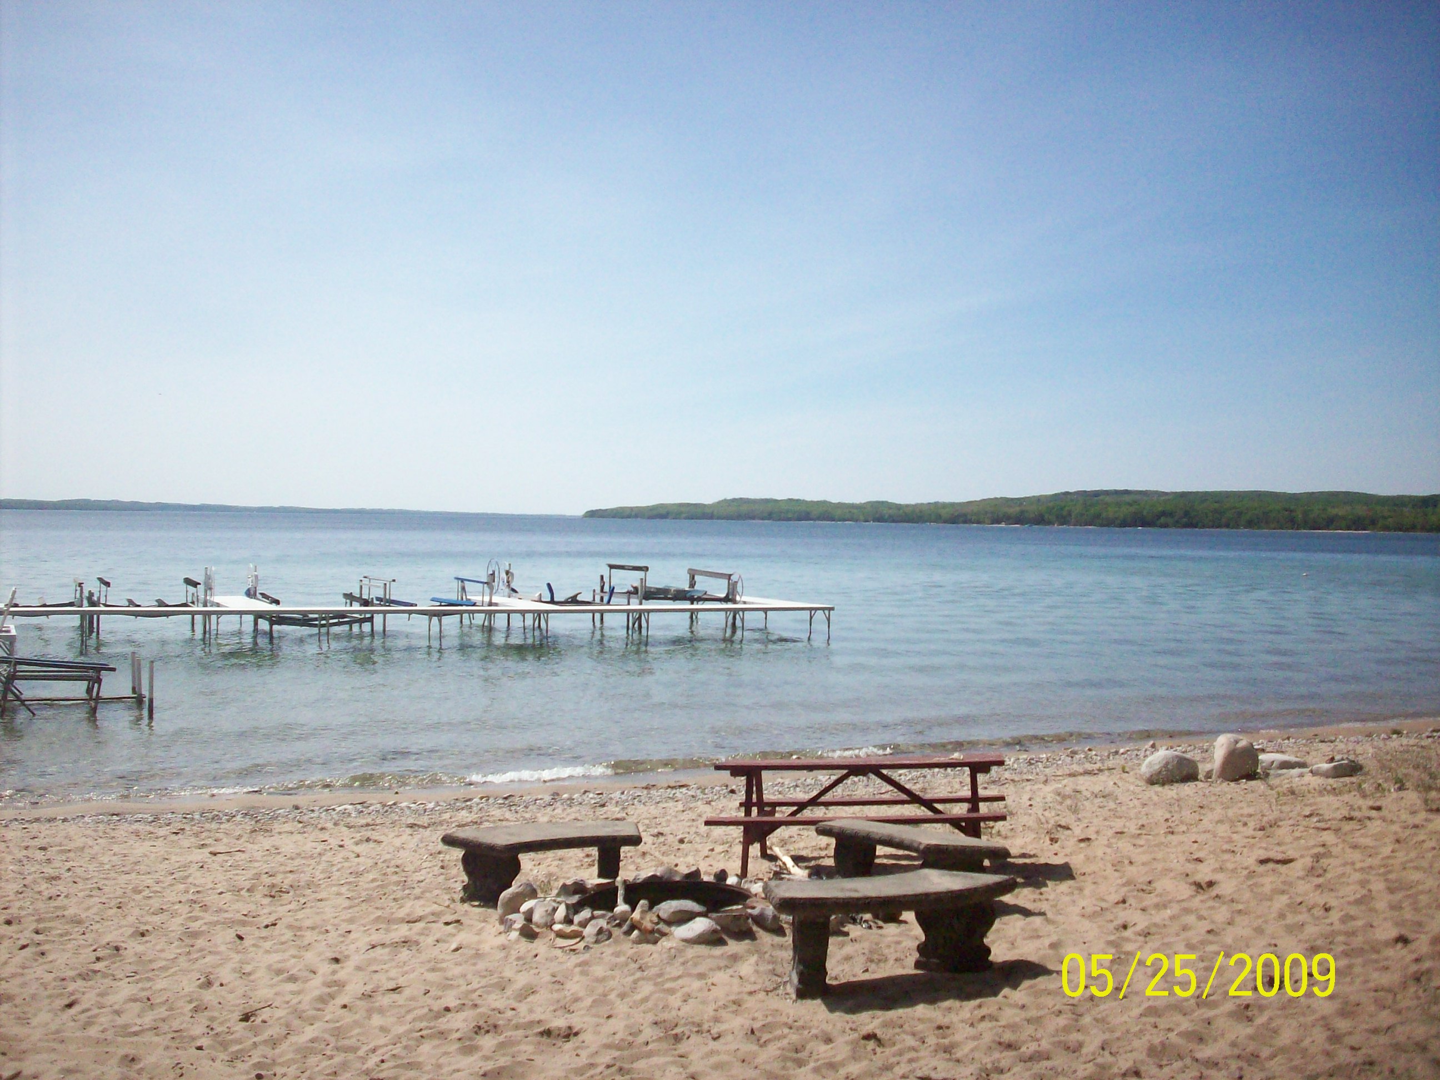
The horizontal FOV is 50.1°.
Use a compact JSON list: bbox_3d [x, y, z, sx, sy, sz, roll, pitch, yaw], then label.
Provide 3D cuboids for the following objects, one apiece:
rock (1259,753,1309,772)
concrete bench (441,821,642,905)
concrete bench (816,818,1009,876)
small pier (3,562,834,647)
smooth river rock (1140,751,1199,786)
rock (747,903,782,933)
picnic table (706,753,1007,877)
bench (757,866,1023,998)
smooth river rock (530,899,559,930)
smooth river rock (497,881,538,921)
[{"bbox_3d":[6.240,2.460,17.000,0.560,0.190,0.380,1,1,20],"label":"rock"},{"bbox_3d":[-0.973,1.886,8.935,1.280,0.385,0.520,3,-1,-34],"label":"concrete bench"},{"bbox_3d":[0.973,1.757,8.130,0.520,0.405,1.260,3,-3,-35],"label":"concrete bench"},{"bbox_3d":[-8.650,1.720,43.900,23.300,2.200,7.200,0,1,-24],"label":"small pier"},{"bbox_3d":[4.479,2.273,15.321,0.580,0.330,0.440,1,1,16],"label":"smooth river rock"},{"bbox_3d":[0.226,1.899,7.734,0.185,0.150,0.160,1,1,2],"label":"rock"},{"bbox_3d":[0.940,1.804,10.056,1.830,0.720,1.530,-2,-4,10],"label":"picnic table"},{"bbox_3d":[0.701,1.655,6.508,1.260,0.405,0.520,3,-3,-32],"label":"bench"},{"bbox_3d":[-0.924,1.965,8.074,0.150,0.150,0.130,1,1,-7],"label":"smooth river rock"},{"bbox_3d":[-1.096,1.955,8.334,0.220,0.200,0.170,1,1,-7],"label":"smooth river rock"}]

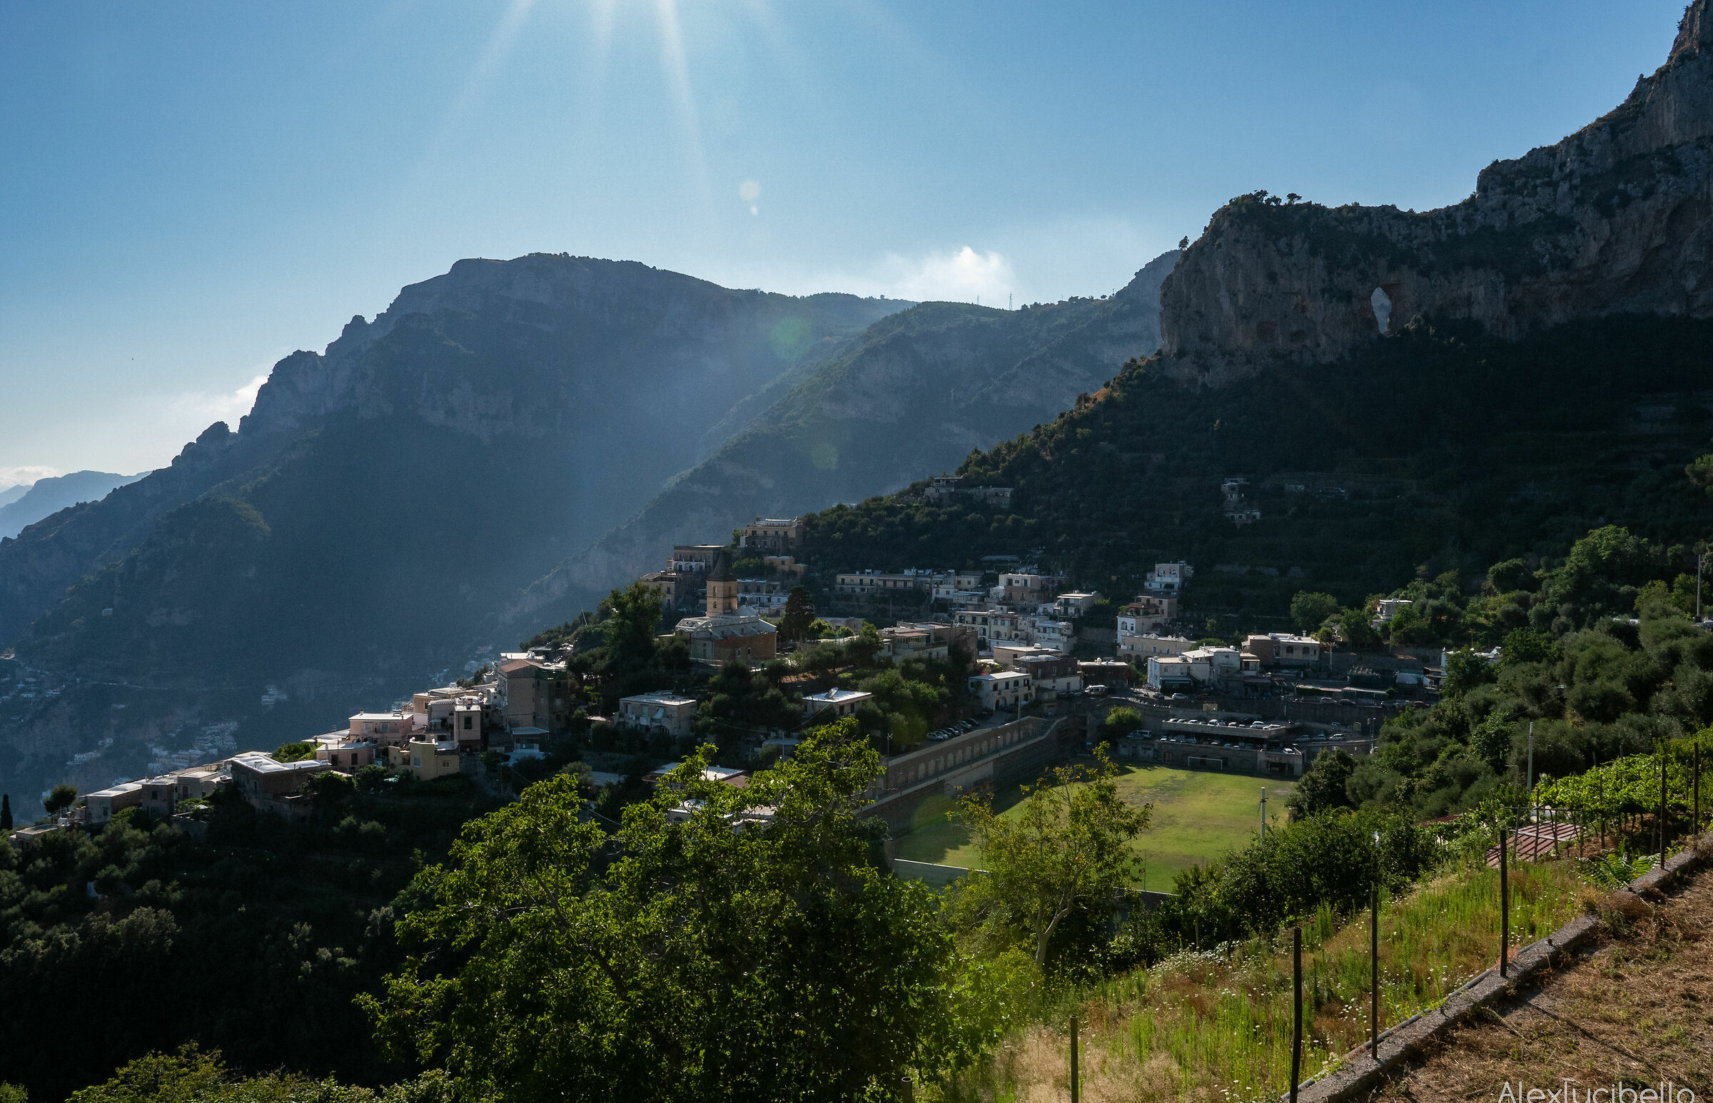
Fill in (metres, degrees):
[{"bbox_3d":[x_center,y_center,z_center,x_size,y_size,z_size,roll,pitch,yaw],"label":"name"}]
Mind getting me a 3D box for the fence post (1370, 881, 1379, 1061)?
[{"bbox_3d":[4.421,3.577,10.950,0.052,1.518,0.048,0,0,0],"label":"fence post"}]

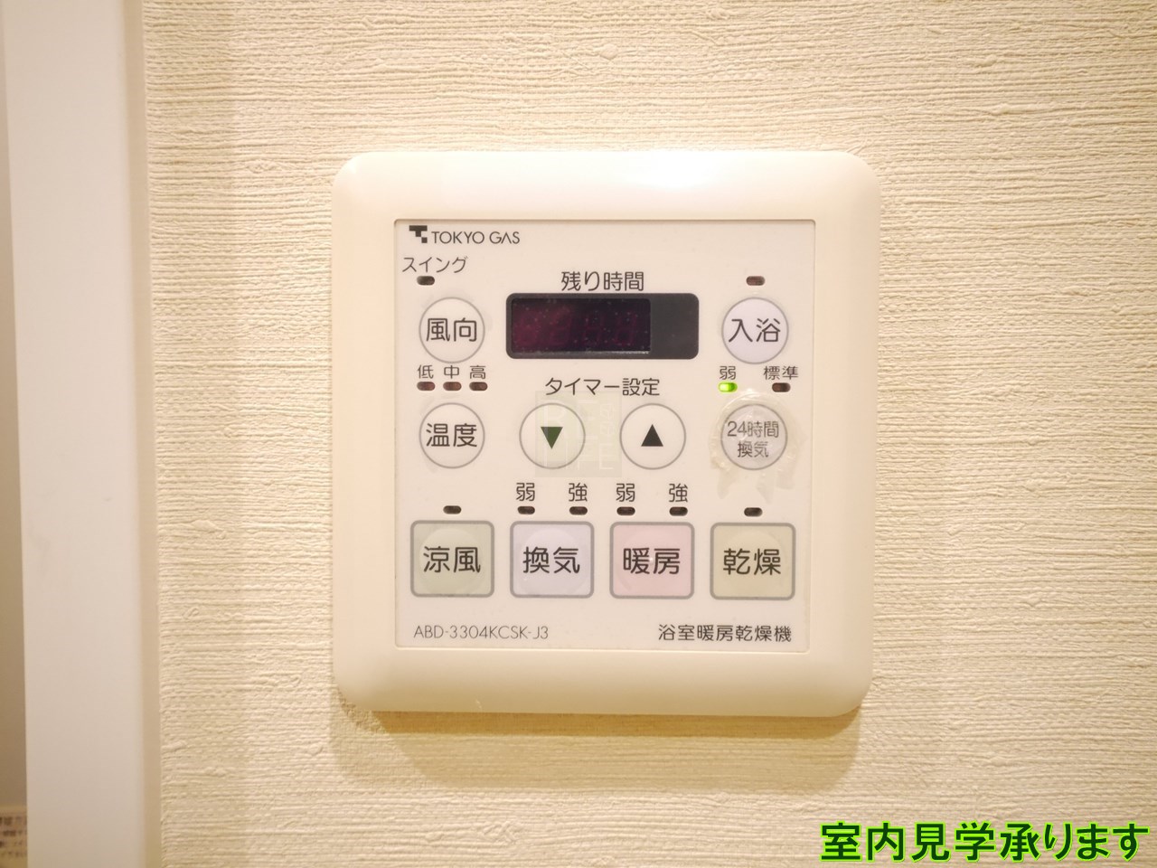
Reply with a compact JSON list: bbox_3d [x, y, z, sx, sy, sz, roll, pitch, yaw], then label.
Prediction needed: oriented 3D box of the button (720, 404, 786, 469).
[{"bbox_3d":[0.036,0.001,0.190,0.013,0.013,0.002,0,2,1],"label":"button"}]

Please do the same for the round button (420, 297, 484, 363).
[{"bbox_3d":[-0.026,-0.021,0.191,0.013,0.013,0.002,0,2,1],"label":"round button"}]

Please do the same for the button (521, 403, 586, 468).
[{"bbox_3d":[-0.005,0.000,0.191,0.013,0.013,0.002,0,2,1],"label":"button"}]

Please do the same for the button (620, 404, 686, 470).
[{"bbox_3d":[0.015,0.001,0.191,0.013,0.013,0.002,0,2,1],"label":"button"}]

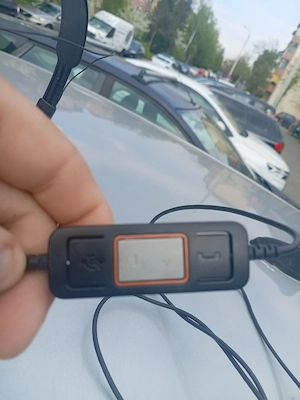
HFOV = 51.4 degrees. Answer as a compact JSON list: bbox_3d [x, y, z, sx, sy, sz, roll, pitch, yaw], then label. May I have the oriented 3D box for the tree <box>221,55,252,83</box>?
[{"bbox_3d":[14.124,-21.311,52.150,5.500,6.700,5.500,26,24,0],"label":"tree"}]

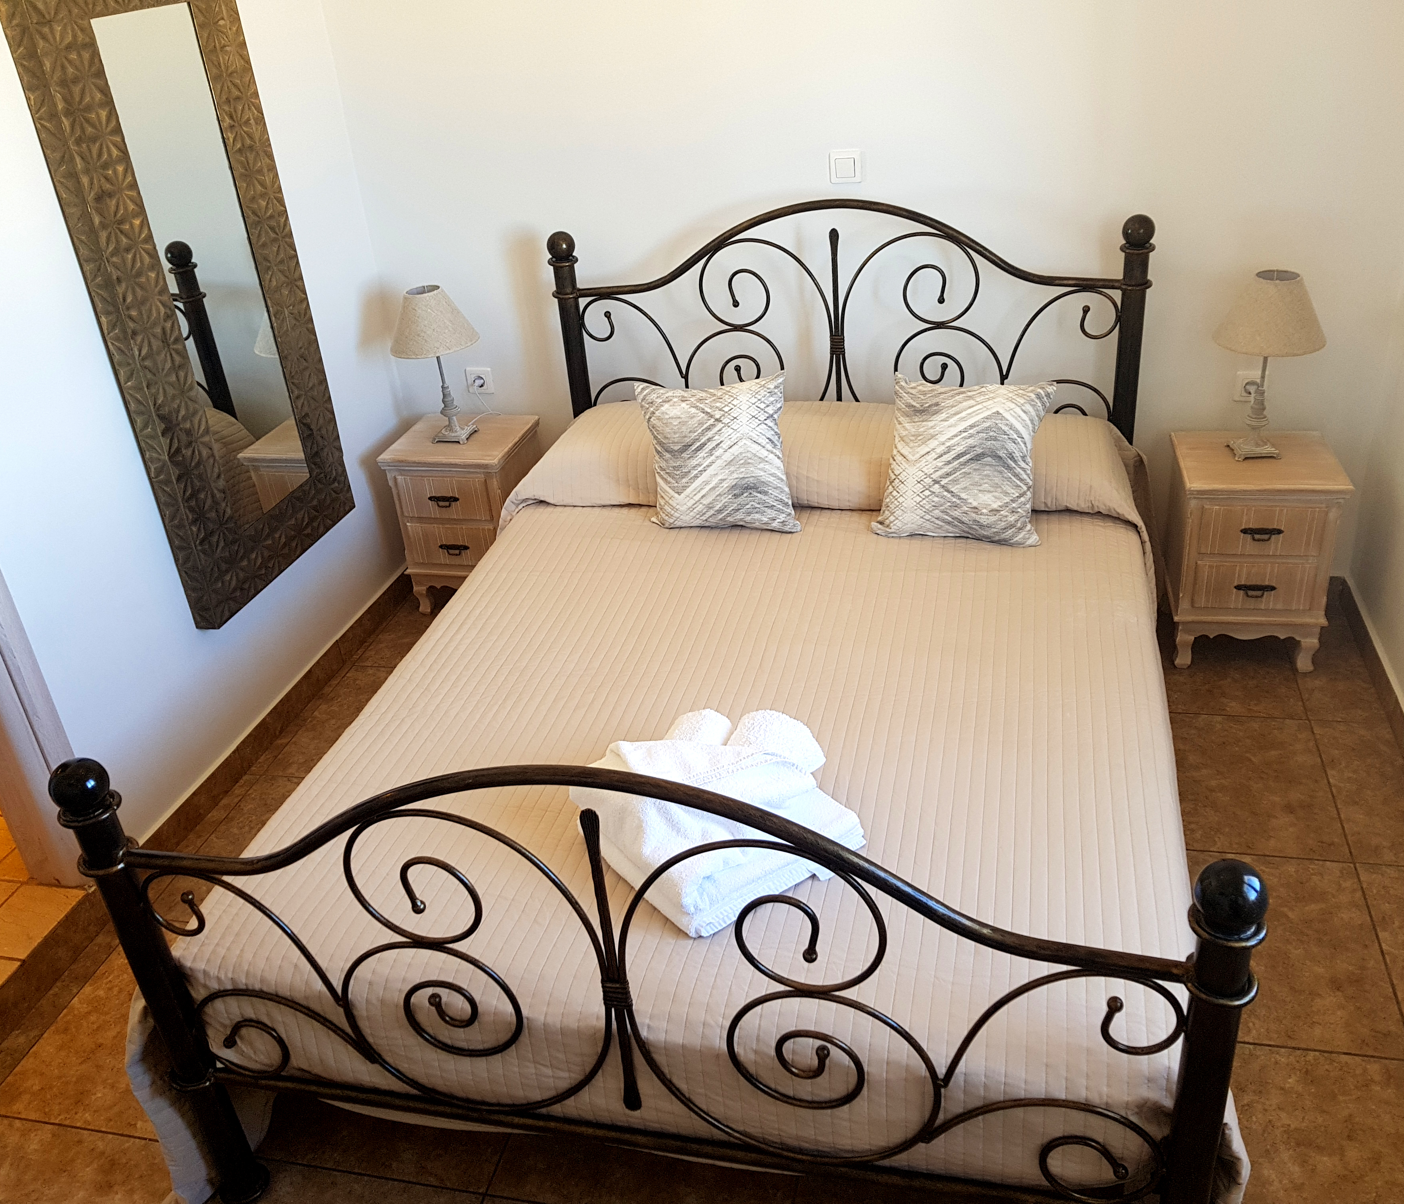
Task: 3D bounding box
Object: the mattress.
[{"bbox_3d":[0.145,0.169,2.532,1.490,0.250,1.970,3,31,14],"label":"mattress"}]

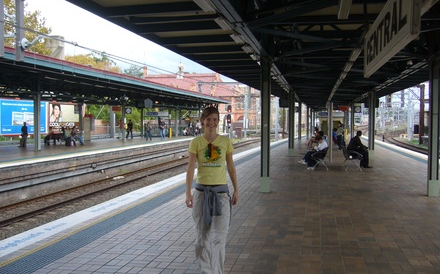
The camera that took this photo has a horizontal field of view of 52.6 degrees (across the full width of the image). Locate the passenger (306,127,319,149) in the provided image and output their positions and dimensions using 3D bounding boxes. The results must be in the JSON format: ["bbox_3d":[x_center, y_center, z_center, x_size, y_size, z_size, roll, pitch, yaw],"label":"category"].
[{"bbox_3d":[5.243,0.096,25.000,0.800,1.200,0.500,0,2,12],"label":"passenger"}]

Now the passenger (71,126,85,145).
[{"bbox_3d":[-9.269,-0.050,29.000,0.820,1.220,0.520,0,2,12],"label":"passenger"}]

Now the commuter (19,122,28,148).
[{"bbox_3d":[-12.411,-0.213,28.200,0.380,1.600,0.500,1,2,15],"label":"commuter"}]

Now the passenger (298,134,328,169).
[{"bbox_3d":[3.057,0.490,14.500,0.880,1.130,0.520,0,2,12],"label":"passenger"}]

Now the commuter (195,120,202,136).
[{"bbox_3d":[-2.278,-0.957,48.500,0.500,1.700,0.380,-1,2,-30],"label":"commuter"}]

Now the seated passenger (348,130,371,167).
[{"bbox_3d":[4.667,0.425,14.800,0.800,1.240,0.520,0,2,12],"label":"seated passenger"}]

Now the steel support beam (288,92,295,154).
[{"bbox_3d":[3.263,-0.632,20.250,0.230,2.980,0.230,0,2,12],"label":"steel support beam"}]

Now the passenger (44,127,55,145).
[{"bbox_3d":[-10.807,-0.023,28.200,0.700,1.220,0.480,0,2,12],"label":"passenger"}]

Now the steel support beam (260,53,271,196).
[{"bbox_3d":[1.016,-0.289,9.930,0.220,3.000,0.220,0,2,12],"label":"steel support beam"}]

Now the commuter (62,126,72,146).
[{"bbox_3d":[-9.637,-0.026,28.300,0.680,1.220,0.480,0,2,12],"label":"commuter"}]

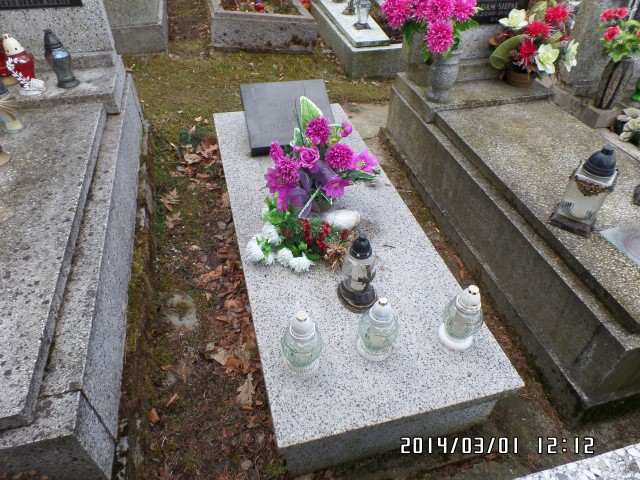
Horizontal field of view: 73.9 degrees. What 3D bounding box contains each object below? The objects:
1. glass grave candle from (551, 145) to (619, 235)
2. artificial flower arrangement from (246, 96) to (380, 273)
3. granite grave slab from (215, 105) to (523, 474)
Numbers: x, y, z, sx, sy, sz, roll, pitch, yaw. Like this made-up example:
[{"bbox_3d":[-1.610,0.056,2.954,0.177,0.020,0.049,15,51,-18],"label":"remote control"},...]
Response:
[{"bbox_3d":[0.959,-0.177,1.509,0.130,0.295,0.125,28,49,25],"label":"glass grave candle"},{"bbox_3d":[-0.023,-0.226,1.683,0.580,0.380,0.600,-9,44,-12],"label":"artificial flower arrangement"},{"bbox_3d":[-0.001,-0.053,1.961,0.750,0.255,1.928,-9,44,-12],"label":"granite grave slab"}]

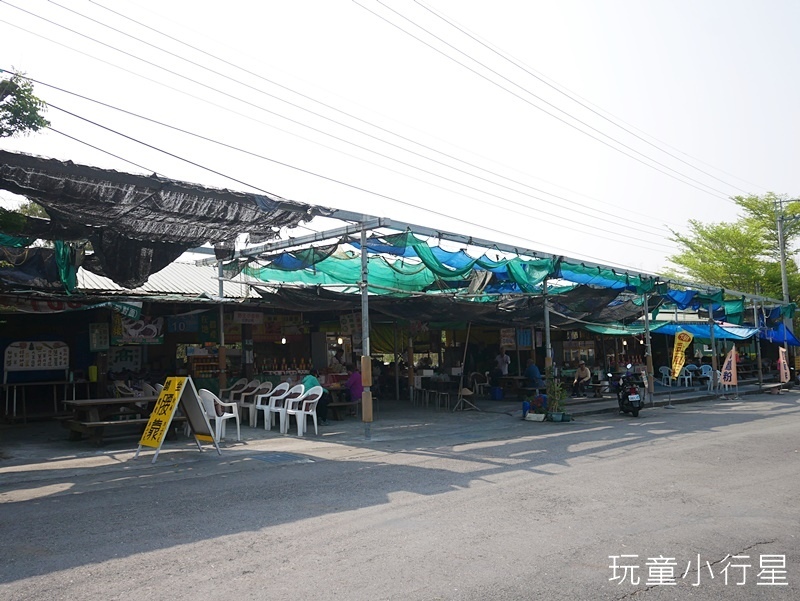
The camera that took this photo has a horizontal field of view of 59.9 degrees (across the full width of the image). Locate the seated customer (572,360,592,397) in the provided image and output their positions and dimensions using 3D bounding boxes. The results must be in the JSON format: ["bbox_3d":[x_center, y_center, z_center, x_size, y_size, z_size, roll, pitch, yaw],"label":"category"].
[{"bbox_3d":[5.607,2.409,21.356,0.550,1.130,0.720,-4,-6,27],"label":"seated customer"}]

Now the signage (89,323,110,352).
[{"bbox_3d":[-6.015,0.741,13.900,0.050,0.580,0.450,-6,-7,44],"label":"signage"}]

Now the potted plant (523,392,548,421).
[{"bbox_3d":[2.902,2.272,14.800,0.520,0.580,0.420,-1,-4,0],"label":"potted plant"}]

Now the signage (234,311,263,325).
[{"bbox_3d":[-3.533,0.411,16.200,0.050,0.290,0.820,-6,-7,42],"label":"signage"}]

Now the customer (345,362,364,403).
[{"bbox_3d":[-1.083,2.105,16.358,0.720,1.200,0.500,-3,-5,15],"label":"customer"}]

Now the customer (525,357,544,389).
[{"bbox_3d":[3.825,2.269,19.800,0.500,1.200,0.720,3,-6,-45],"label":"customer"}]

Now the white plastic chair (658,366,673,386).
[{"bbox_3d":[10.618,3.019,27.700,0.570,0.800,0.570,4,-7,-45],"label":"white plastic chair"}]

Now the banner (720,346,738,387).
[{"bbox_3d":[10.861,2.129,22.900,0.550,1.380,0.060,-4,-5,31],"label":"banner"}]

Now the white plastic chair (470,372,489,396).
[{"bbox_3d":[2.611,2.718,22.500,0.560,0.820,0.560,1,-5,-30],"label":"white plastic chair"}]

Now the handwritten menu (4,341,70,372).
[{"bbox_3d":[-8.006,1.224,15.300,0.050,0.630,1.350,-5,-6,43],"label":"handwritten menu"}]

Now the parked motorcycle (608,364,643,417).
[{"bbox_3d":[5.434,2.179,16.697,0.660,1.140,1.750,-2,-5,6],"label":"parked motorcycle"}]

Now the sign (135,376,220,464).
[{"bbox_3d":[-3.049,1.612,9.581,0.660,1.090,0.970,-6,-7,43],"label":"sign"}]

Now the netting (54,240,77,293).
[{"bbox_3d":[-5.786,-0.580,12.000,0.280,0.920,0.380,-5,-6,43],"label":"netting"}]

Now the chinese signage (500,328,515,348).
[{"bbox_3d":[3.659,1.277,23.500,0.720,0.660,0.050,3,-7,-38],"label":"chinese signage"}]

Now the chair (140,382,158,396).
[{"bbox_3d":[-4.712,1.964,13.100,0.560,0.820,0.560,2,-6,-41],"label":"chair"}]

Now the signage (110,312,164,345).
[{"bbox_3d":[-5.665,0.627,15.000,0.050,0.680,1.200,-5,-6,43],"label":"signage"}]

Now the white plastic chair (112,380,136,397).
[{"bbox_3d":[-5.391,1.990,13.600,0.560,0.820,0.560,-2,-4,6],"label":"white plastic chair"}]

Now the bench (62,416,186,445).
[{"bbox_3d":[-4.330,2.125,11.182,1.650,0.380,0.400,4,-7,-44],"label":"bench"}]

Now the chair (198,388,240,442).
[{"bbox_3d":[-2.880,1.832,11.100,0.560,0.820,0.560,3,-6,-44],"label":"chair"}]

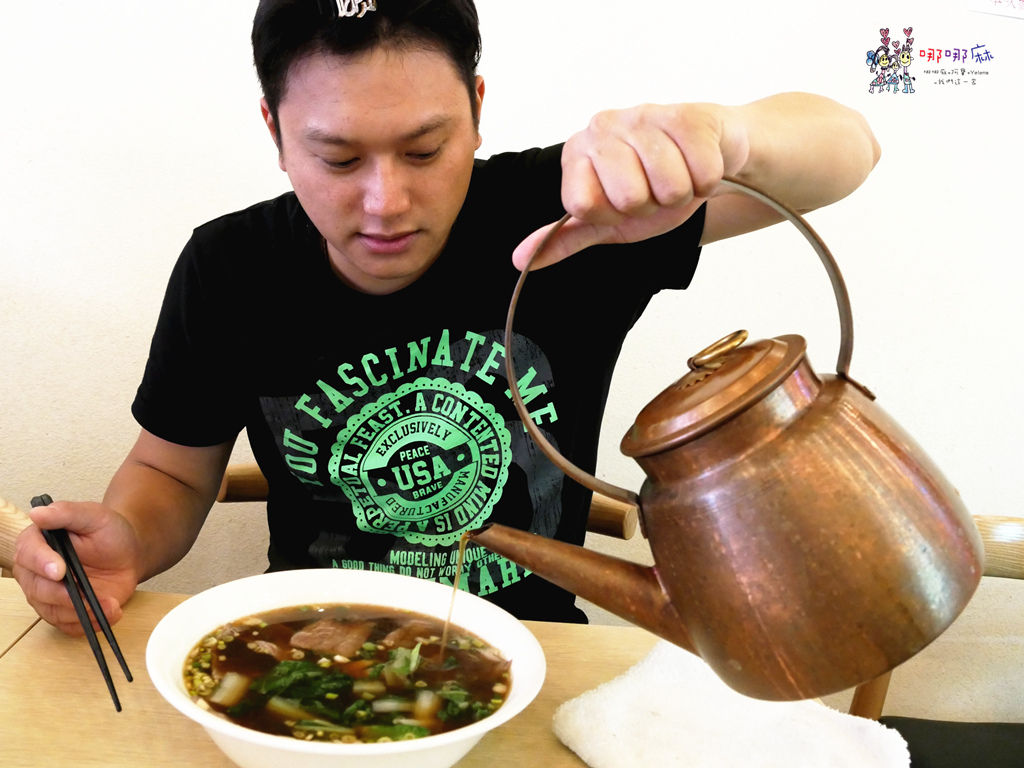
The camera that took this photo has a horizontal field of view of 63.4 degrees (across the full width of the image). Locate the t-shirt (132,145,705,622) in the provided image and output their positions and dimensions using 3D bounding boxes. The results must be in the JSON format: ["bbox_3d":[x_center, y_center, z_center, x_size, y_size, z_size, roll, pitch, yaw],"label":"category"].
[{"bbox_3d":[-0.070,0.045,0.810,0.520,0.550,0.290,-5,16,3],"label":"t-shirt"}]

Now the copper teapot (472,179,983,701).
[{"bbox_3d":[0.082,0.027,0.457,0.242,0.272,0.166,-33,7,5],"label":"copper teapot"}]

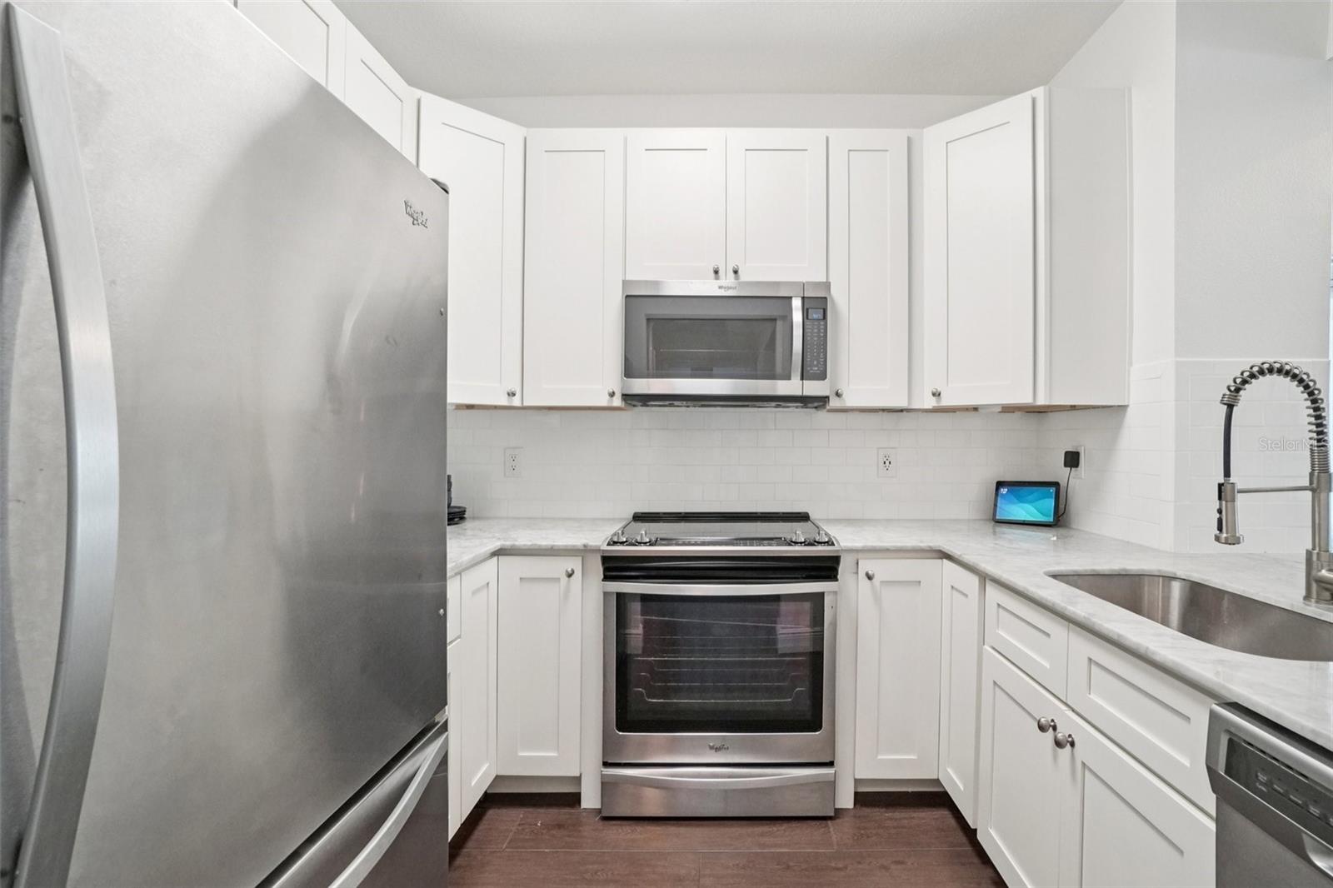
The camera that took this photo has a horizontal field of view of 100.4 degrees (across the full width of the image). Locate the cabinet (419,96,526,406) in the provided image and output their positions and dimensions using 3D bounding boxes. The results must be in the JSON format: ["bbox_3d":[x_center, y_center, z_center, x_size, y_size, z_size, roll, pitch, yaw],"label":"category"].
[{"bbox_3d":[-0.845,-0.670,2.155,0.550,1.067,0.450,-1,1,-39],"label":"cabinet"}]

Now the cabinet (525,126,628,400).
[{"bbox_3d":[-0.345,-0.672,2.285,0.384,1.060,0.325,0,0,3],"label":"cabinet"}]

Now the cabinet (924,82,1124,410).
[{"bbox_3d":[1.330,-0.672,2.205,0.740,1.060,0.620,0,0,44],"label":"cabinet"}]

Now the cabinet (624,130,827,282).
[{"bbox_3d":[0.238,-0.900,2.280,0.765,0.605,0.325,0,0,3],"label":"cabinet"}]

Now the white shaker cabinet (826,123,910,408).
[{"bbox_3d":[0.780,-0.672,2.285,0.310,1.060,0.325,0,0,3],"label":"white shaker cabinet"}]

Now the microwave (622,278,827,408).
[{"bbox_3d":[0.228,-0.378,2.235,0.763,0.435,0.425,0,0,3],"label":"microwave"}]

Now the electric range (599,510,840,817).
[{"bbox_3d":[0.193,0.753,2.110,0.760,0.925,0.685,0,0,3],"label":"electric range"}]

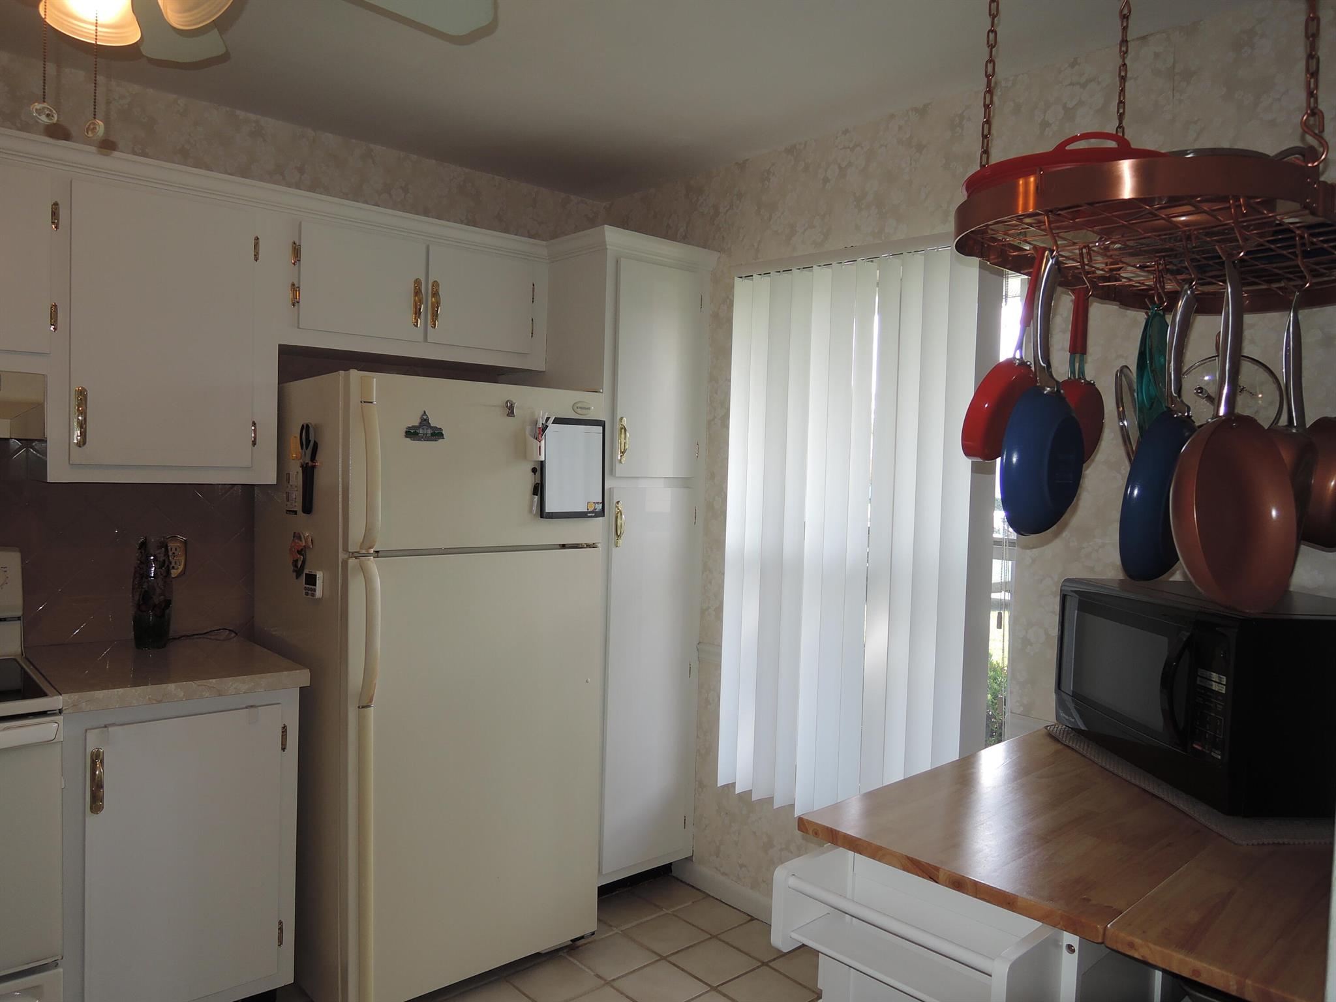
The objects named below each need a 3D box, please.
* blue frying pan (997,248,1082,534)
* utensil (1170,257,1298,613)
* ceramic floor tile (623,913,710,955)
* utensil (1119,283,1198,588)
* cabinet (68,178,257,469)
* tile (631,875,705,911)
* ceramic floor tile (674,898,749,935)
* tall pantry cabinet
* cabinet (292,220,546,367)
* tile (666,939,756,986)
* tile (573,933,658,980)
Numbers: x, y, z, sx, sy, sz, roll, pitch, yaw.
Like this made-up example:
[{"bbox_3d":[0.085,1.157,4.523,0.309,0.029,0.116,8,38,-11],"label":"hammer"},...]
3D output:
[{"bbox_3d":[0.490,-0.135,1.180,0.060,0.365,0.195,10,10,43],"label":"blue frying pan"},{"bbox_3d":[0.698,-0.080,1.150,0.240,0.440,0.075,8,-10,-33],"label":"utensil"},{"bbox_3d":[-0.005,1.346,2.870,0.200,0.010,0.200,0,2,-42],"label":"ceramic floor tile"},{"bbox_3d":[0.721,-0.097,1.310,0.238,0.425,0.060,-1,10,-44],"label":"utensil"},{"bbox_3d":[-1.342,-0.430,2.430,0.446,0.690,0.281,0,2,-42],"label":"cabinet"},{"bbox_3d":[0.002,1.338,3.151,0.171,0.010,0.190,0,2,-42],"label":"tile"},{"bbox_3d":[0.137,1.345,2.999,0.167,0.010,0.200,0,2,-42],"label":"ceramic floor tile"},{"bbox_3d":[-0.230,0.205,3.226,0.429,2.106,0.573,0,2,-42],"label":"tall pantry cabinet"},{"bbox_3d":[-0.804,-0.611,2.910,0.838,0.346,0.286,0,2,-42],"label":"cabinet"},{"bbox_3d":[0.135,1.353,2.716,0.200,0.010,0.200,0,2,-42],"label":"tile"},{"bbox_3d":[-0.160,1.347,2.731,0.200,0.010,0.200,0,2,-42],"label":"tile"}]

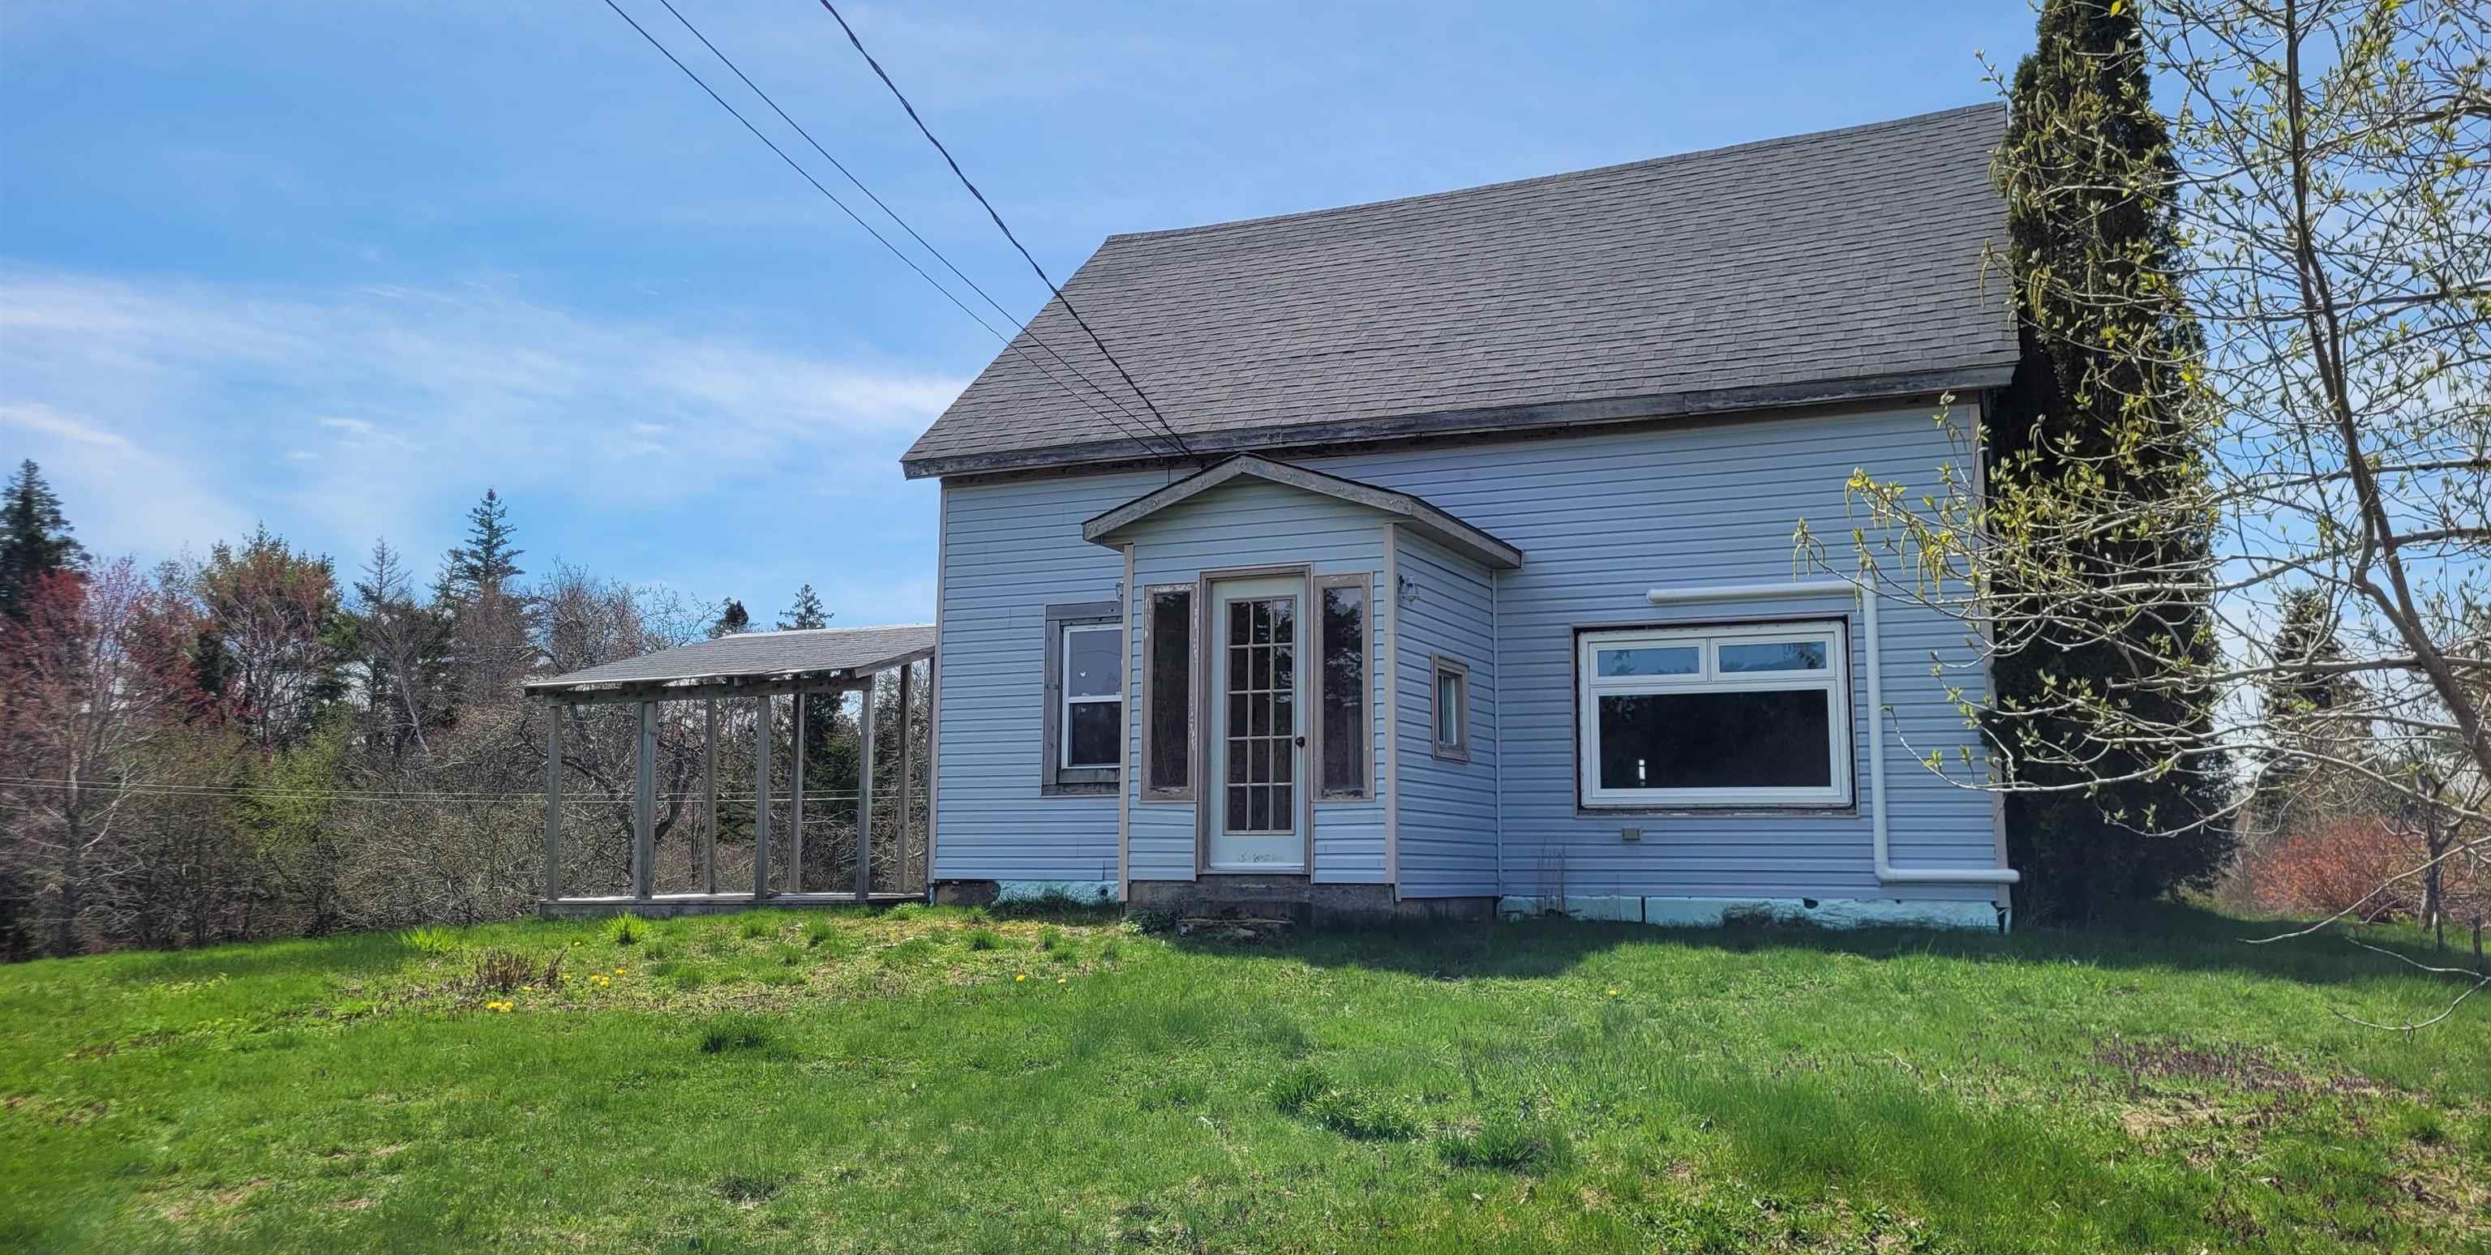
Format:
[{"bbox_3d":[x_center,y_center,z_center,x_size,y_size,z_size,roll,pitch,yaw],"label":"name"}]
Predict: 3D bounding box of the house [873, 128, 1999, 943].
[{"bbox_3d":[2.272,-1.067,17.650,9.504,7.427,9.964,-3,-8,24],"label":"house"}]

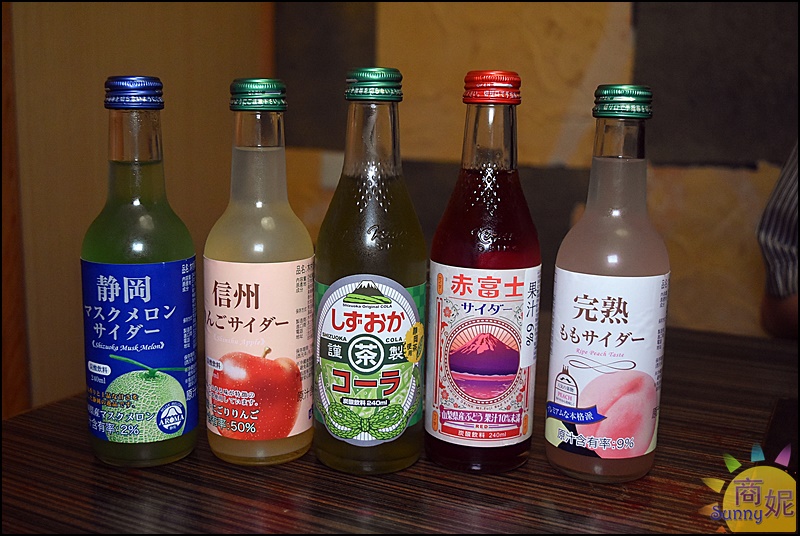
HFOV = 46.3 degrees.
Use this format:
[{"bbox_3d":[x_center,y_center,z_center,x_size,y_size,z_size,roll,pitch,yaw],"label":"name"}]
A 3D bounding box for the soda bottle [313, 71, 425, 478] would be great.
[{"bbox_3d":[-0.015,0.001,0.475,0.057,0.201,0.057,2,11,2],"label":"soda bottle"}]

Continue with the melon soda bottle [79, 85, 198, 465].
[{"bbox_3d":[-0.133,0.001,0.478,0.057,0.195,0.057,0,11,-6],"label":"melon soda bottle"}]

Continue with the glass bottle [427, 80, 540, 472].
[{"bbox_3d":[0.043,0.002,0.479,0.057,0.201,0.057,2,11,3],"label":"glass bottle"}]

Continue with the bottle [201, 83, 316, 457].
[{"bbox_3d":[-0.072,0.002,0.483,0.057,0.195,0.057,1,11,0],"label":"bottle"}]

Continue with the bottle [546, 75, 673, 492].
[{"bbox_3d":[0.106,0.008,0.470,0.057,0.195,0.057,5,12,17],"label":"bottle"}]

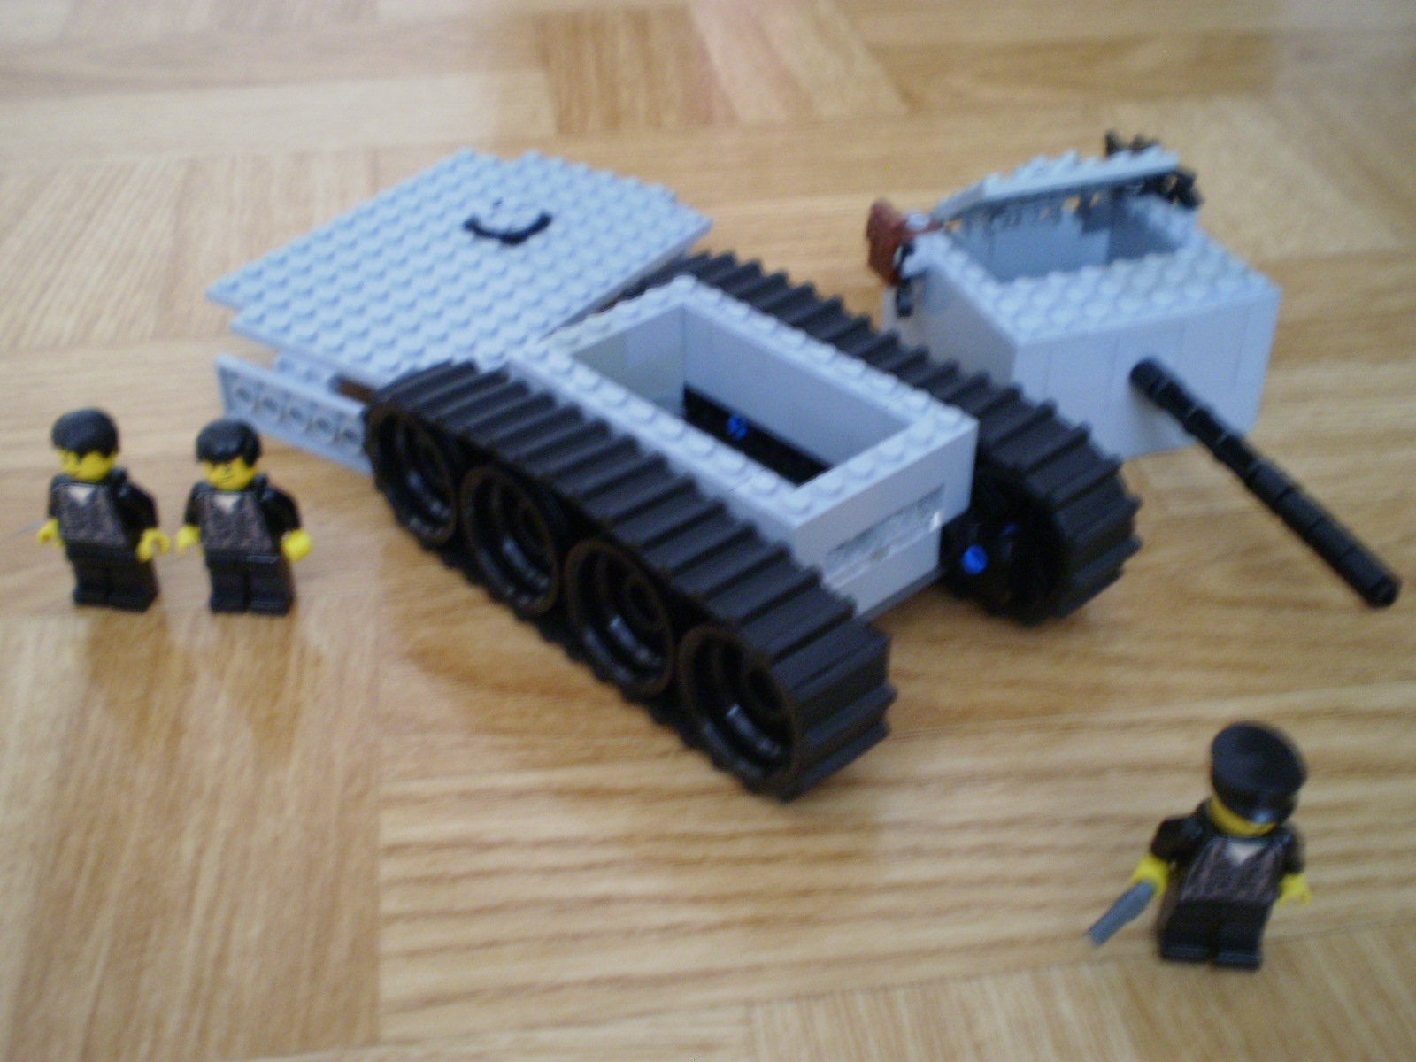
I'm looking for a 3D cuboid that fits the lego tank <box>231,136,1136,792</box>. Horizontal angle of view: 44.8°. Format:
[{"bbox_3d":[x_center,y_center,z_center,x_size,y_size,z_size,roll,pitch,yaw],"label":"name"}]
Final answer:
[{"bbox_3d":[-0.015,-0.037,0.379,0.121,0.048,0.222,-29,45,-34],"label":"lego tank"}]

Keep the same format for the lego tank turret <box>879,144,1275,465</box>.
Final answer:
[{"bbox_3d":[0.080,-0.054,0.390,0.072,0.055,0.066,-12,37,-16],"label":"lego tank turret"}]

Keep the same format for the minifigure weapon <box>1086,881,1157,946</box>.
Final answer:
[{"bbox_3d":[0.064,0.059,0.264,0.016,0.006,0.004,-40,48,-14],"label":"minifigure weapon"}]

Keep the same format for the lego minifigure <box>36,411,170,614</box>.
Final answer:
[{"bbox_3d":[-0.119,-0.004,0.340,0.027,0.041,0.015,5,36,7],"label":"lego minifigure"}]

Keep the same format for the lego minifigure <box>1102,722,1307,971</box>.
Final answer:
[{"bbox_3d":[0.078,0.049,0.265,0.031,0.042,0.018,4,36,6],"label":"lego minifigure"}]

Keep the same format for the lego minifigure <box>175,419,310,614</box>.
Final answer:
[{"bbox_3d":[-0.091,-0.003,0.339,0.027,0.041,0.015,3,36,4],"label":"lego minifigure"}]

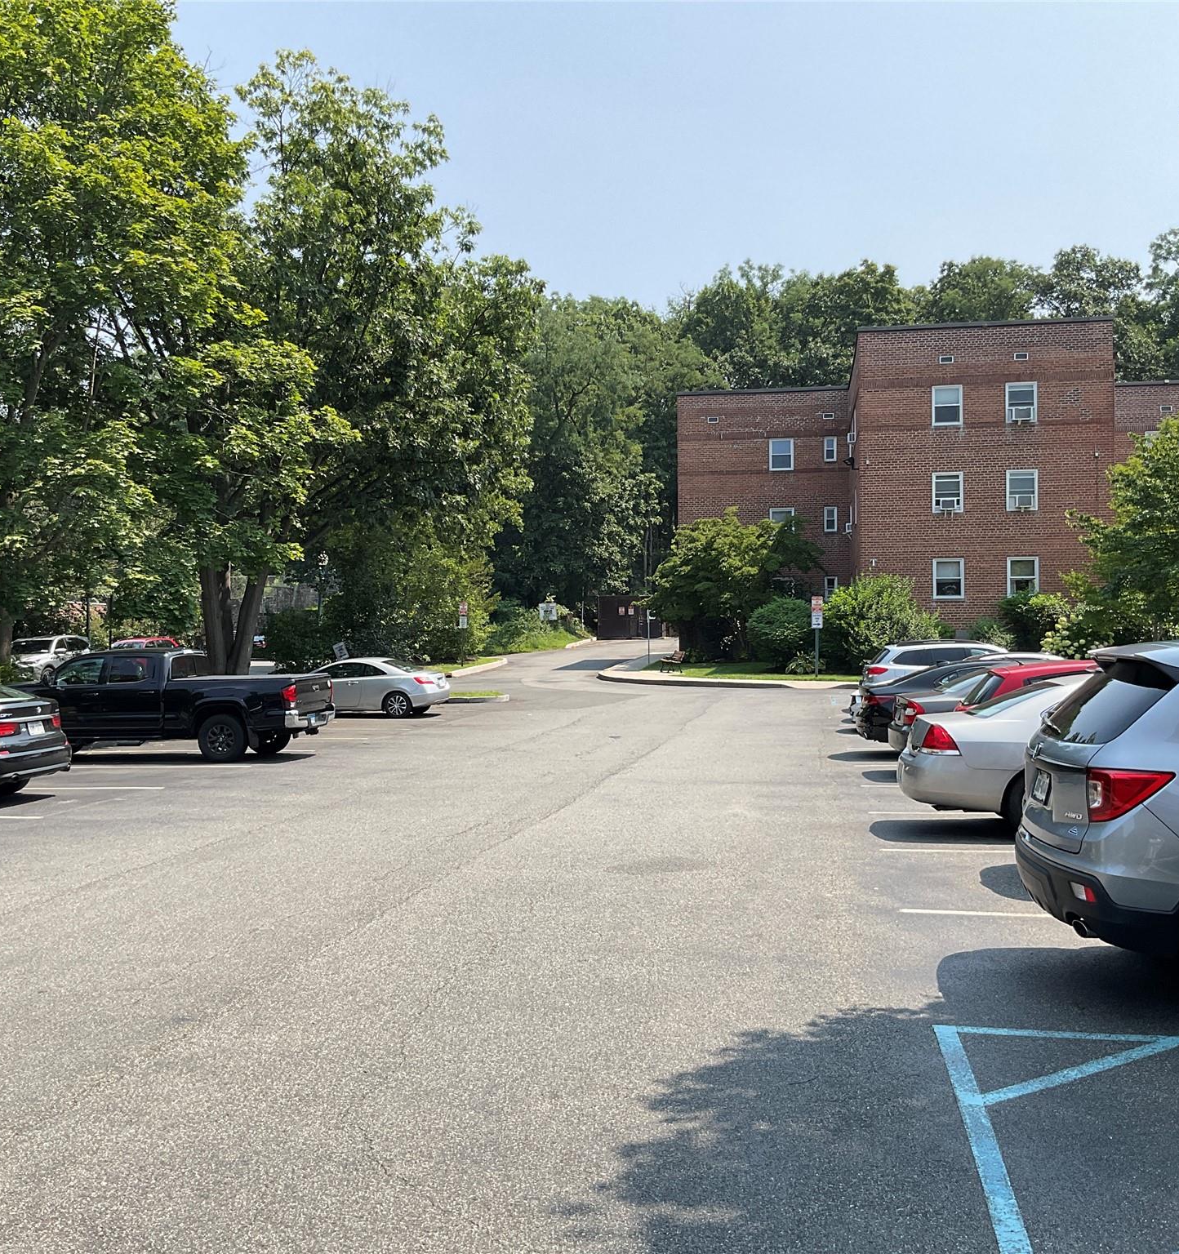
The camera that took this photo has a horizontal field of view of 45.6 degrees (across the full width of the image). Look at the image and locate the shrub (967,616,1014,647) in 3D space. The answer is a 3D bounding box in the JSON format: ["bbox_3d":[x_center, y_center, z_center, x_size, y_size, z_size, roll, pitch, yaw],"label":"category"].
[{"bbox_3d":[12.100,0.250,42.500,1.350,1.200,1.200,0,-1,10],"label":"shrub"}]

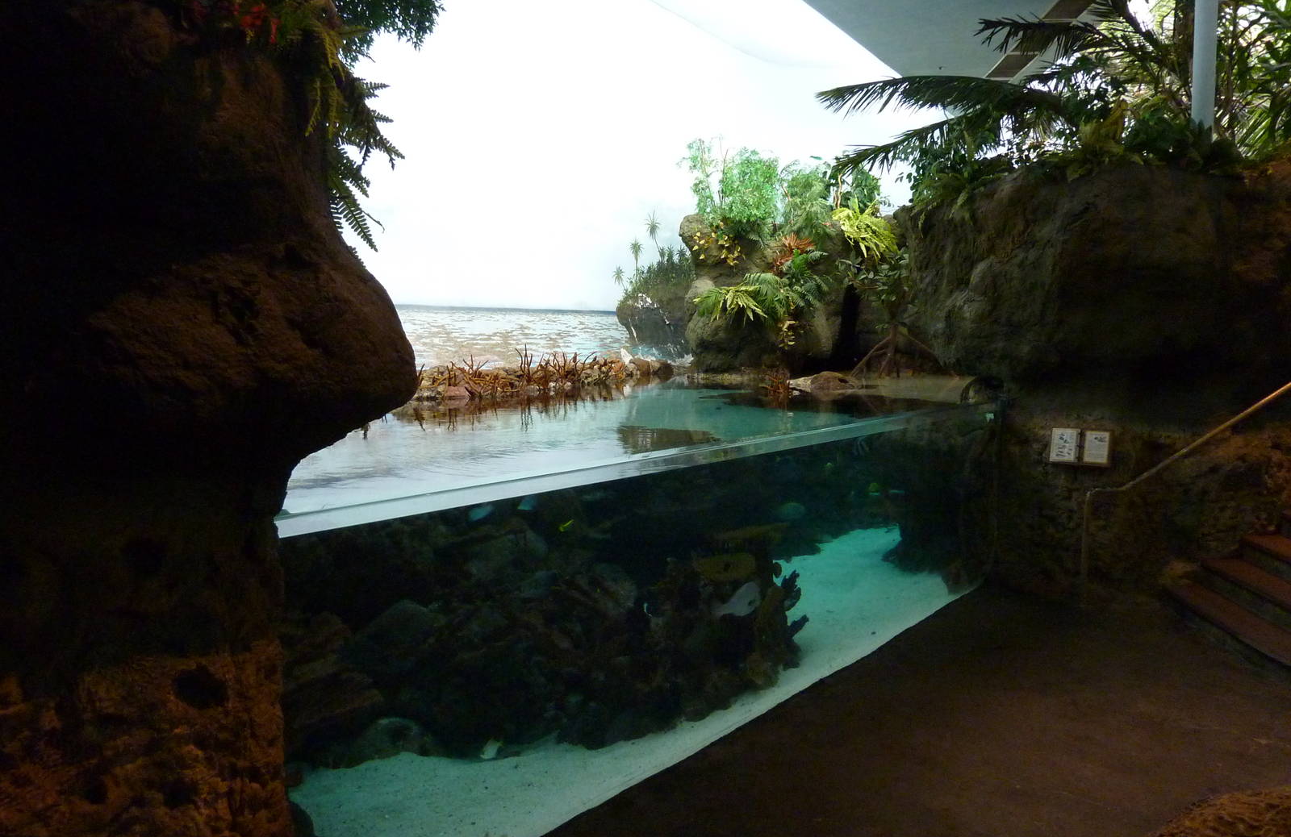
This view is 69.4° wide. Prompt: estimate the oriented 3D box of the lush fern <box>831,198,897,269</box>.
[{"bbox_3d":[2.911,-2.455,12.400,0.880,0.900,0.800,1,4,14],"label":"lush fern"}]

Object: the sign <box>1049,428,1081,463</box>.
[{"bbox_3d":[3.353,0.216,7.450,0.225,0.285,0.030,3,-7,27],"label":"sign"}]

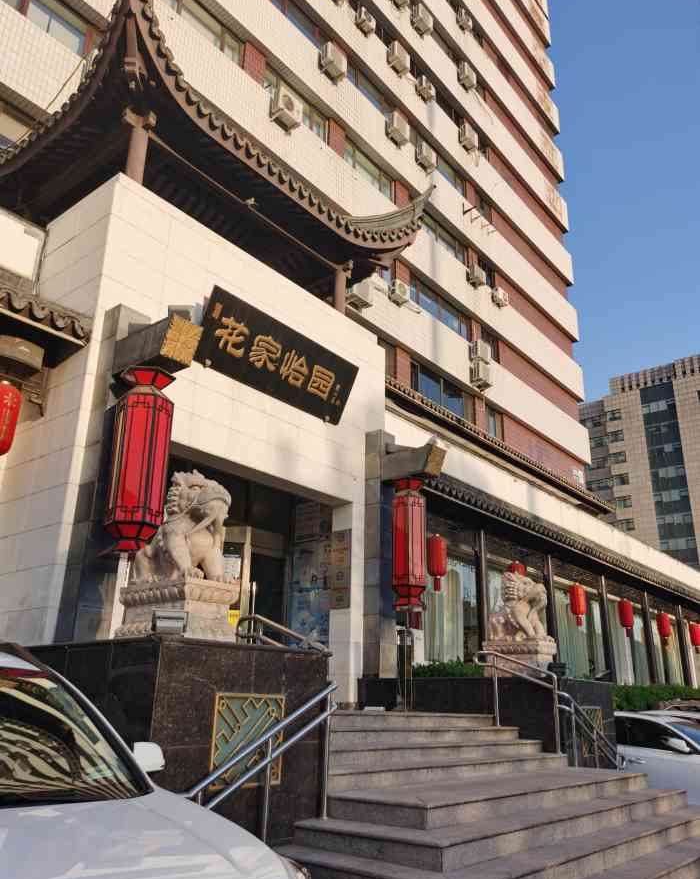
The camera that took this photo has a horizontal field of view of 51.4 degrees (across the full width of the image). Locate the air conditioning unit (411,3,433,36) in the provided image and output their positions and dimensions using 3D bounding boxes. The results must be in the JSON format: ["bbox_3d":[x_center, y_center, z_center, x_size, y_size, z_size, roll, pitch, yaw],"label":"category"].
[{"bbox_3d":[2.949,-16.962,29.450,0.320,0.660,0.860,-15,-26,37],"label":"air conditioning unit"}]

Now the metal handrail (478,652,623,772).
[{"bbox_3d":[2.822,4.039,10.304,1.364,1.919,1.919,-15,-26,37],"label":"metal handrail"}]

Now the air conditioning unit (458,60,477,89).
[{"bbox_3d":[5.201,-15.957,32.017,0.320,0.720,0.820,-15,-26,37],"label":"air conditioning unit"}]

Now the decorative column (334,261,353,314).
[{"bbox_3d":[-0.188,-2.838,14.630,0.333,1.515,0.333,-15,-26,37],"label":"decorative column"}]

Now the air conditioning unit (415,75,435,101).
[{"bbox_3d":[2.971,-13.597,28.285,0.290,0.560,0.790,-15,-26,37],"label":"air conditioning unit"}]

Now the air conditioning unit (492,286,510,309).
[{"bbox_3d":[6.196,-5.781,29.749,0.290,0.540,0.760,-15,-26,37],"label":"air conditioning unit"}]

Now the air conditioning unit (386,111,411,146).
[{"bbox_3d":[1.731,-10.892,25.525,0.333,0.576,0.798,-15,-26,37],"label":"air conditioning unit"}]

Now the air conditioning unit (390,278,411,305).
[{"bbox_3d":[1.579,-4.674,23.212,0.303,0.545,0.737,-15,-26,37],"label":"air conditioning unit"}]

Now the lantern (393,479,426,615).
[{"bbox_3d":[0.926,1.582,11.184,0.500,2.054,0.500,-15,-26,37],"label":"lantern"}]

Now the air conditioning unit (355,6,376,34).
[{"bbox_3d":[0.530,-13.416,23.451,0.295,0.530,0.688,-15,-26,37],"label":"air conditioning unit"}]

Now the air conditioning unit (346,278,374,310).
[{"bbox_3d":[0.242,-4.277,21.373,0.333,0.566,0.828,-15,-26,37],"label":"air conditioning unit"}]

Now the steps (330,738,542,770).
[{"bbox_3d":[0.857,3.147,7.316,0.330,0.153,3.990,-15,-26,37],"label":"steps"}]

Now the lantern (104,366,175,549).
[{"bbox_3d":[-2.419,0.192,8.258,0.626,2.081,0.626,-15,-26,37],"label":"lantern"}]

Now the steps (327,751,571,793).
[{"bbox_3d":[1.079,3.212,7.055,0.330,0.151,4.110,-15,-26,37],"label":"steps"}]

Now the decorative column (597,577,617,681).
[{"bbox_3d":[7.406,5.659,21.060,0.210,3.350,0.250,-15,-26,37],"label":"decorative column"}]

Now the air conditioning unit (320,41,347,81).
[{"bbox_3d":[-0.465,-11.033,21.325,0.314,0.668,0.825,-15,-26,37],"label":"air conditioning unit"}]

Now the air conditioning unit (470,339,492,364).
[{"bbox_3d":[4.495,-2.933,24.913,0.314,0.638,0.776,-15,-26,37],"label":"air conditioning unit"}]

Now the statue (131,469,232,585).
[{"bbox_3d":[-1.425,0.774,6.337,0.750,0.940,0.470,-15,-26,37],"label":"statue"}]

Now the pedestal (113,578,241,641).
[{"bbox_3d":[-1.449,1.538,6.109,0.909,0.490,0.576,-15,-26,37],"label":"pedestal"}]

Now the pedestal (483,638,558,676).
[{"bbox_3d":[2.445,3.207,10.512,0.889,0.505,0.596,-15,-26,37],"label":"pedestal"}]

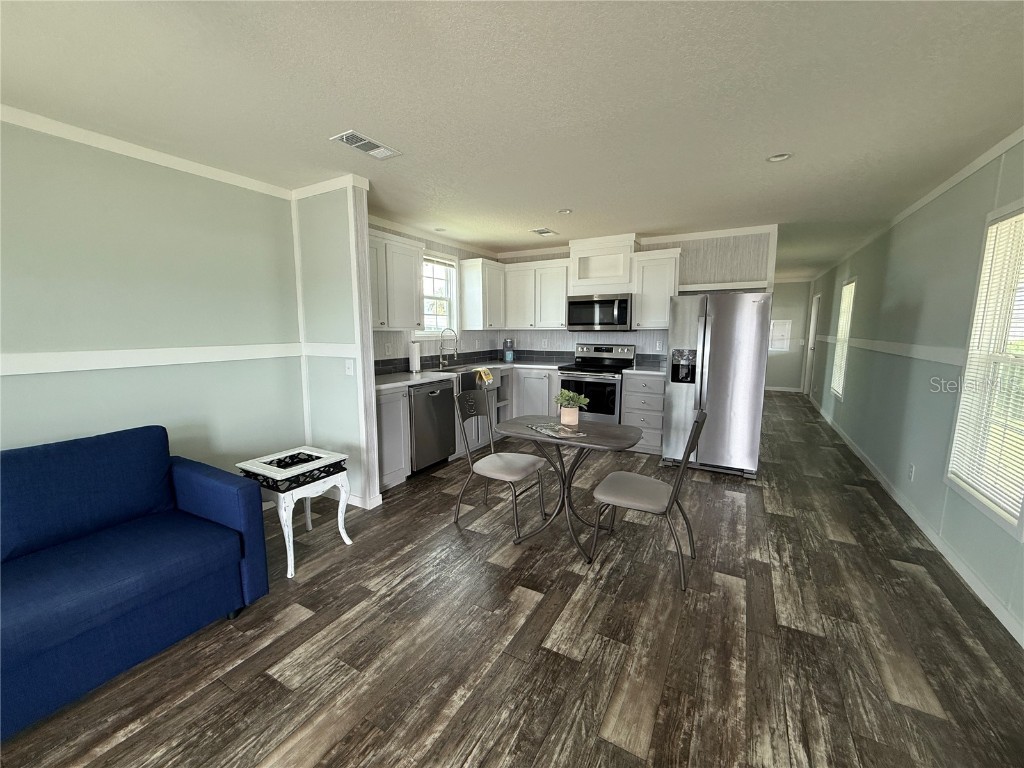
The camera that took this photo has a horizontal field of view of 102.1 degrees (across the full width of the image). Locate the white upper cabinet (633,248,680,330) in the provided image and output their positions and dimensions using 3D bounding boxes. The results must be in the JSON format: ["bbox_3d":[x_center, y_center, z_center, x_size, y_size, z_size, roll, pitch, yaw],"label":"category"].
[{"bbox_3d":[1.673,-1.054,4.732,0.465,0.868,0.315,4,9,29],"label":"white upper cabinet"}]

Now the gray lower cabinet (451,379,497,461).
[{"bbox_3d":[-0.632,0.325,4.814,0.605,0.877,0.846,4,8,29],"label":"gray lower cabinet"}]

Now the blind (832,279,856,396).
[{"bbox_3d":[4.506,-0.586,5.621,0.100,1.595,0.830,4,9,29],"label":"blind"}]

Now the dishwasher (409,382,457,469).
[{"bbox_3d":[-0.981,0.398,4.163,0.605,0.835,0.612,4,8,29],"label":"dishwasher"}]

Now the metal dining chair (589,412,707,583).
[{"bbox_3d":[0.804,0.616,2.462,0.585,0.935,0.445,4,9,29],"label":"metal dining chair"}]

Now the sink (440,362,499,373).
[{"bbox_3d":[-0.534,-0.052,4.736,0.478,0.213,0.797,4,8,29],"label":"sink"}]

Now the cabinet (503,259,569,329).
[{"bbox_3d":[0.395,-1.160,5.508,0.928,0.866,0.316,4,8,29],"label":"cabinet"}]

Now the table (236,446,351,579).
[{"bbox_3d":[-1.339,0.768,2.601,0.465,0.590,0.470,4,9,29],"label":"table"}]

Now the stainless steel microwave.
[{"bbox_3d":[1.115,-0.874,5.077,0.759,0.397,0.399,4,8,29],"label":"stainless steel microwave"}]

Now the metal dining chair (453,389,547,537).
[{"bbox_3d":[-0.071,0.528,2.975,0.591,0.939,0.454,4,8,29],"label":"metal dining chair"}]

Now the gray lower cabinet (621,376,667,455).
[{"bbox_3d":[1.588,0.316,4.816,0.495,0.875,0.585,4,9,29],"label":"gray lower cabinet"}]

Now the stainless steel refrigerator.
[{"bbox_3d":[2.075,-0.018,4.239,0.835,1.700,0.860,4,9,29],"label":"stainless steel refrigerator"}]

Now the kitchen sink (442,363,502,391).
[{"bbox_3d":[-0.534,-0.045,4.737,0.478,0.227,0.797,4,8,29],"label":"kitchen sink"}]

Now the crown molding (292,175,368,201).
[{"bbox_3d":[-1.386,-1.456,3.132,0.694,0.083,0.151,4,8,29],"label":"crown molding"}]

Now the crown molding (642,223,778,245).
[{"bbox_3d":[2.161,-1.672,4.666,1.382,0.083,0.028,4,8,29],"label":"crown molding"}]

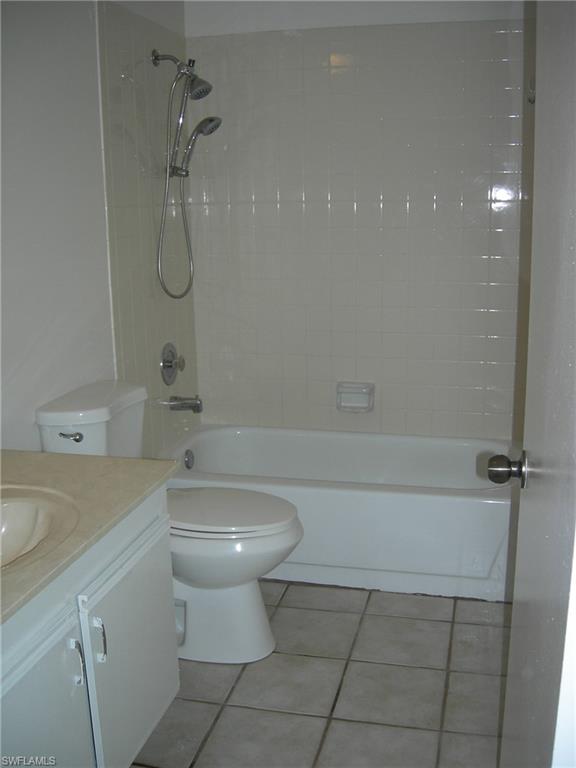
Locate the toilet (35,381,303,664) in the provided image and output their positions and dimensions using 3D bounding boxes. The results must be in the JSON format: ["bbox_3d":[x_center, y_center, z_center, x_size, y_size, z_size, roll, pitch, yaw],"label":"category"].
[{"bbox_3d":[-0.315,0.432,2.560,0.748,0.770,0.480,2,12,14],"label":"toilet"}]

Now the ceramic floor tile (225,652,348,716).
[{"bbox_3d":[0.006,0.860,2.294,0.300,0.010,0.300,2,12,14],"label":"ceramic floor tile"}]

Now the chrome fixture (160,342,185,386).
[{"bbox_3d":[-0.462,-0.079,3.309,0.067,0.173,0.173,2,12,14],"label":"chrome fixture"}]

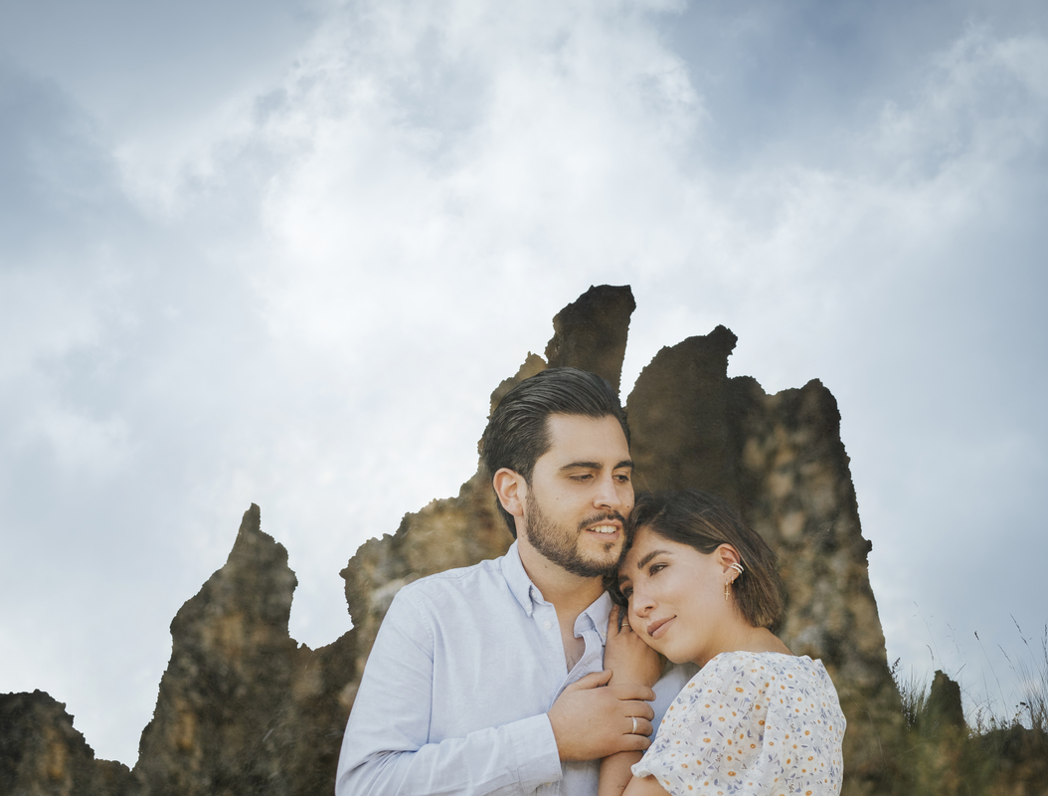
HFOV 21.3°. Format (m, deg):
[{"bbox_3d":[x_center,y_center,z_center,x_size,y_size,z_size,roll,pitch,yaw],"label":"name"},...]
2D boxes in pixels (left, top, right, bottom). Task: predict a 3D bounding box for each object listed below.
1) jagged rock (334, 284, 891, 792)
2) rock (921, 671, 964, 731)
[{"bbox_3d":[0.405,0.636,12.000,2.400,2.250,1.400,0,-6,0],"label":"jagged rock"},{"bbox_3d":[1.802,1.314,12.000,0.190,0.270,0.160,0,-6,0],"label":"rock"}]

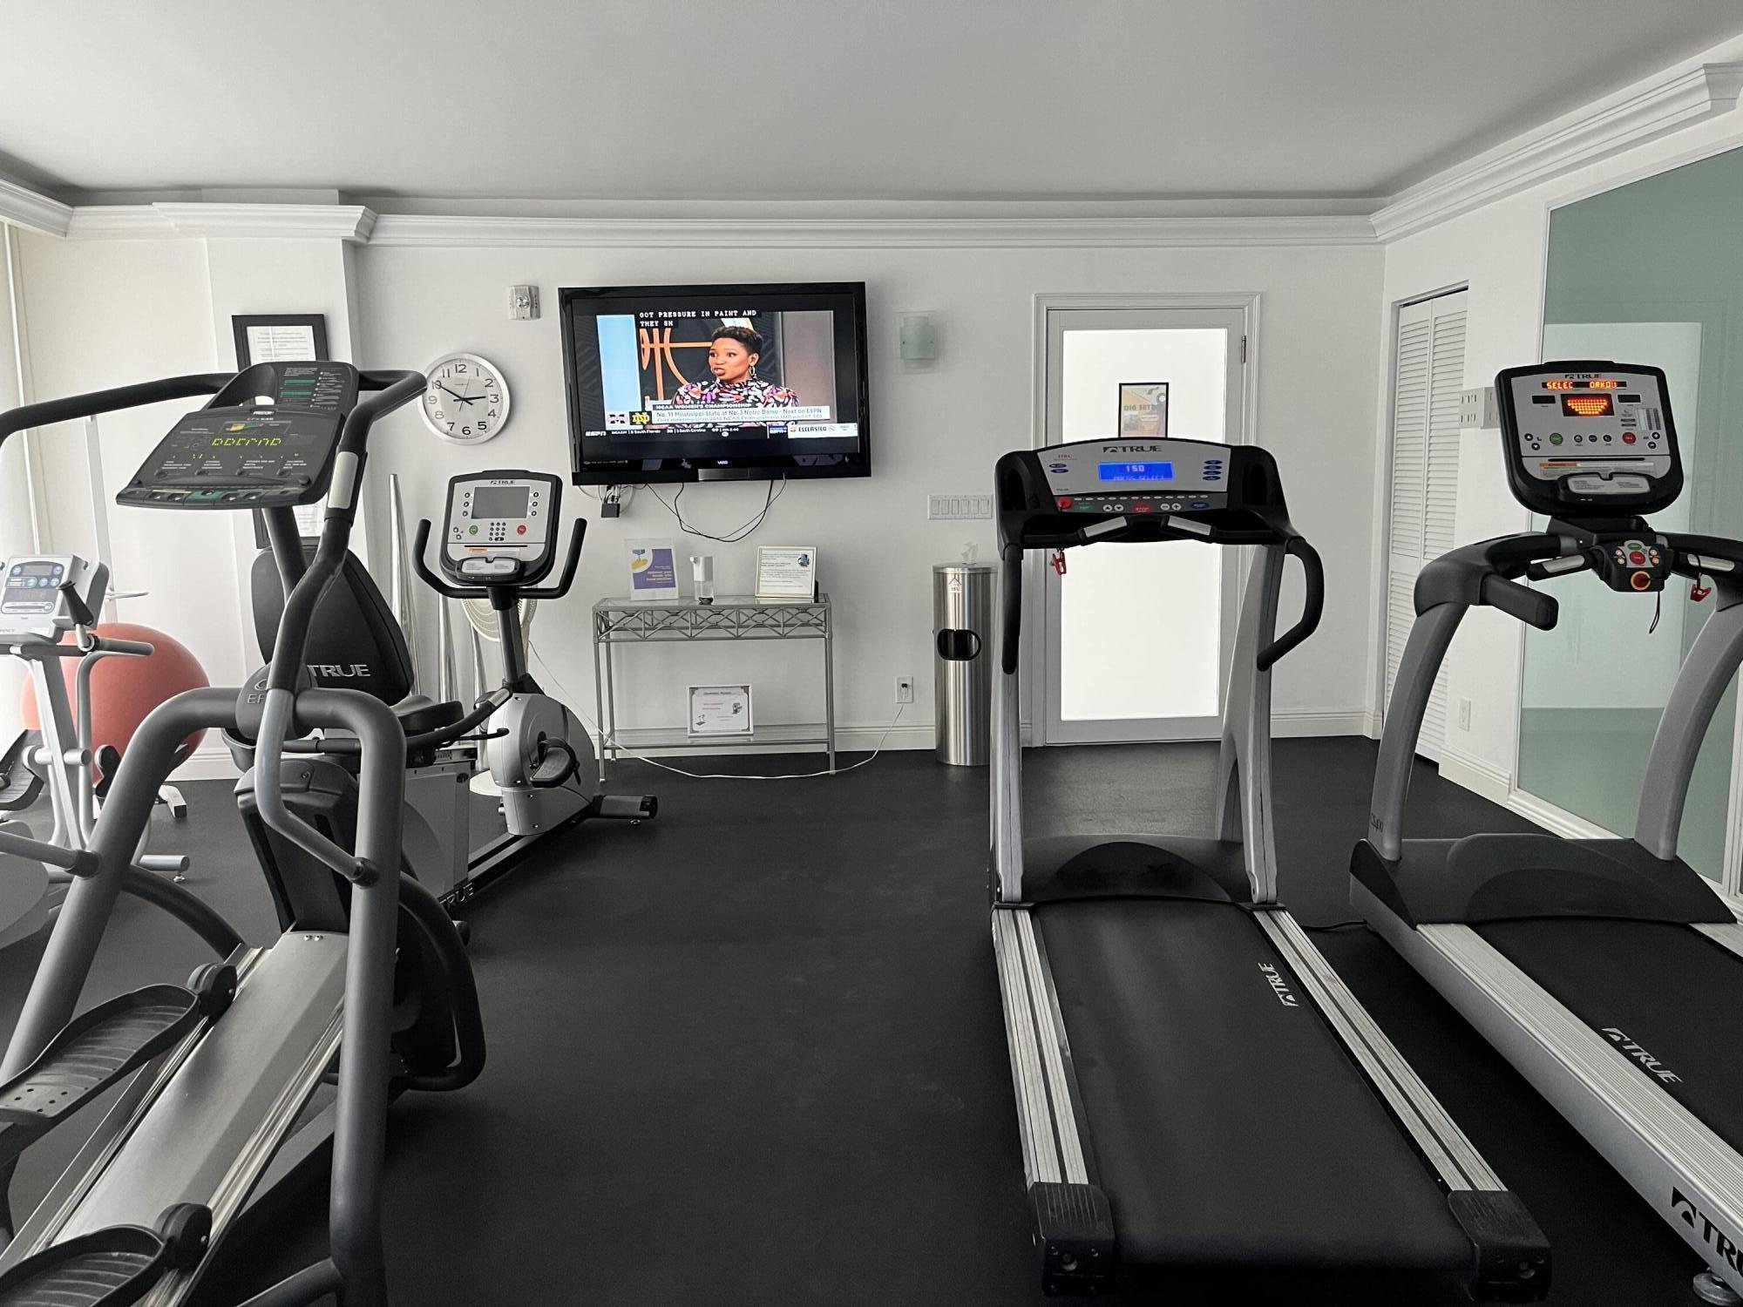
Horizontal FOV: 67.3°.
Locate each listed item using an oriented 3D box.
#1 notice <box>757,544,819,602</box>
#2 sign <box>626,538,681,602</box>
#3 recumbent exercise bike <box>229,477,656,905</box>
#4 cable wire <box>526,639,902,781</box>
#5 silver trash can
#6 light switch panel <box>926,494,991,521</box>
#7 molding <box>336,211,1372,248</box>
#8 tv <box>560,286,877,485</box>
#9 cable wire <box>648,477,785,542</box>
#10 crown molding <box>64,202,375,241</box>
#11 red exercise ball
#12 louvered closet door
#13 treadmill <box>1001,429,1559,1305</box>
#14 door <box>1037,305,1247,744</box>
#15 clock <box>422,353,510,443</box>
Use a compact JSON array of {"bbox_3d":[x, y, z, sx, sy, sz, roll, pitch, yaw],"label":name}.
[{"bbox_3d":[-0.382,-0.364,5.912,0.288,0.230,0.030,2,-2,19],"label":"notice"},{"bbox_3d":[-0.986,-0.379,5.884,0.214,0.275,0.075,-3,8,-14],"label":"sign"},{"bbox_3d":[-1.254,0.098,4.143,0.660,1.345,1.620,1,8,10],"label":"recumbent exercise bike"},{"bbox_3d":[-0.652,0.199,5.885,1.650,0.640,0.500,-1,8,-4],"label":"cable wire"},{"bbox_3d":[0.430,0.043,5.925,0.290,0.886,0.290,-1,8,0],"label":"silver trash can"},{"bbox_3d":[0.412,-0.675,6.049,0.303,0.118,0.012,-1,8,-4],"label":"light switch panel"},{"bbox_3d":[0.066,-1.867,5.827,4.635,0.113,0.125,-1,8,-4],"label":"molding"},{"bbox_3d":[-0.672,-1.187,5.782,1.316,0.840,0.100,-1,11,-4],"label":"tv"},{"bbox_3d":[-0.701,-0.661,5.943,0.624,0.316,0.090,-1,8,-4],"label":"cable wire"},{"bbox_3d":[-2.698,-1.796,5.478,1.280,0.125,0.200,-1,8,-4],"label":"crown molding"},{"bbox_3d":[-2.965,0.205,5.165,0.654,0.654,0.654,-6,10,-30],"label":"red exercise ball"},{"bbox_3d":[2.457,-0.546,5.800,0.035,2.000,0.610,-1,8,-3],"label":"louvered closet door"},{"bbox_3d":[0.680,0.204,2.910,0.800,1.370,2.020,0,8,3],"label":"treadmill"},{"bbox_3d":[1.273,-0.589,6.181,0.947,2.040,0.060,-1,8,-4],"label":"door"},{"bbox_3d":[-1.803,-1.134,5.826,0.393,0.393,0.050,-1,8,-4],"label":"clock"}]

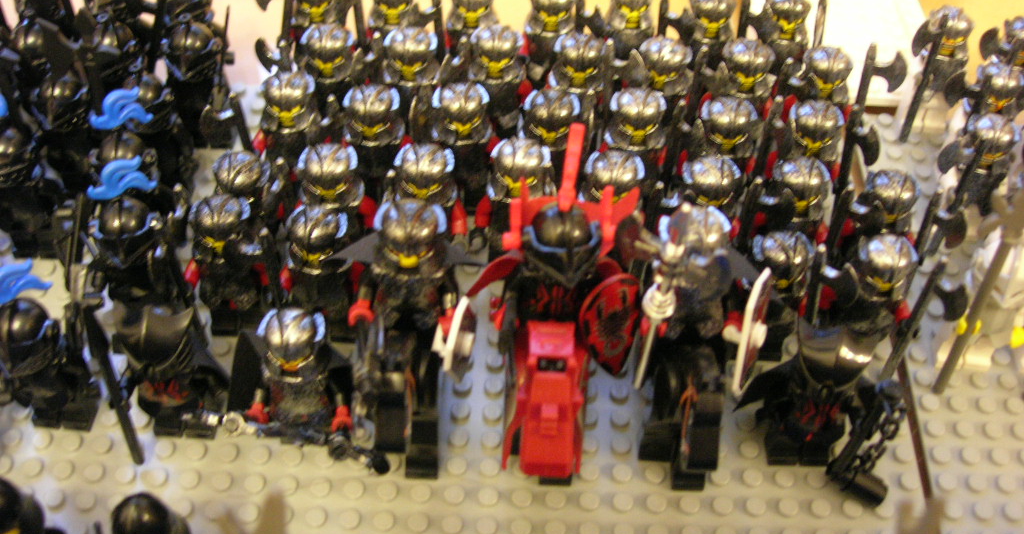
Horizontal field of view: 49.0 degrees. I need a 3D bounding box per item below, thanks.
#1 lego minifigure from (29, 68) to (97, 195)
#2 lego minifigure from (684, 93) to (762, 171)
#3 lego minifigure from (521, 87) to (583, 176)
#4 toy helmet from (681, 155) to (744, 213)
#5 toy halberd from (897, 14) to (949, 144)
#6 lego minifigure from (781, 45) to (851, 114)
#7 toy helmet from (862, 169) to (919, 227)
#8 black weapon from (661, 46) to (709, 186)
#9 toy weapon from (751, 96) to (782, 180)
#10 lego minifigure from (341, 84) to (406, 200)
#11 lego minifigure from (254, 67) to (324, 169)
[{"bbox_3d":[-0.121,-0.035,0.311,0.024,0.043,0.016,3,49,0],"label":"lego minifigure"},{"bbox_3d":[0.058,-0.028,0.312,0.023,0.042,0.015,5,49,2],"label":"lego minifigure"},{"bbox_3d":[0.011,-0.031,0.317,0.023,0.042,0.014,3,48,1],"label":"lego minifigure"},{"bbox_3d":[0.050,-0.021,0.285,0.015,0.014,0.015,-8,50,-9],"label":"toy helmet"},{"bbox_3d":[0.121,-0.054,0.337,0.004,0.048,0.012,32,55,27],"label":"toy halberd"},{"bbox_3d":[0.089,-0.044,0.329,0.023,0.042,0.015,6,49,3],"label":"lego minifigure"},{"bbox_3d":[0.097,-0.018,0.289,0.015,0.014,0.014,3,48,1],"label":"toy helmet"},{"bbox_3d":[0.051,-0.039,0.315,0.012,0.050,0.004,38,52,25],"label":"black weapon"},{"bbox_3d":[0.069,-0.025,0.306,0.004,0.050,0.013,-18,52,-17],"label":"toy weapon"},{"bbox_3d":[-0.037,-0.032,0.311,0.024,0.043,0.016,3,49,0],"label":"lego minifigure"},{"bbox_3d":[-0.061,-0.033,0.312,0.023,0.042,0.015,0,49,-2],"label":"lego minifigure"}]

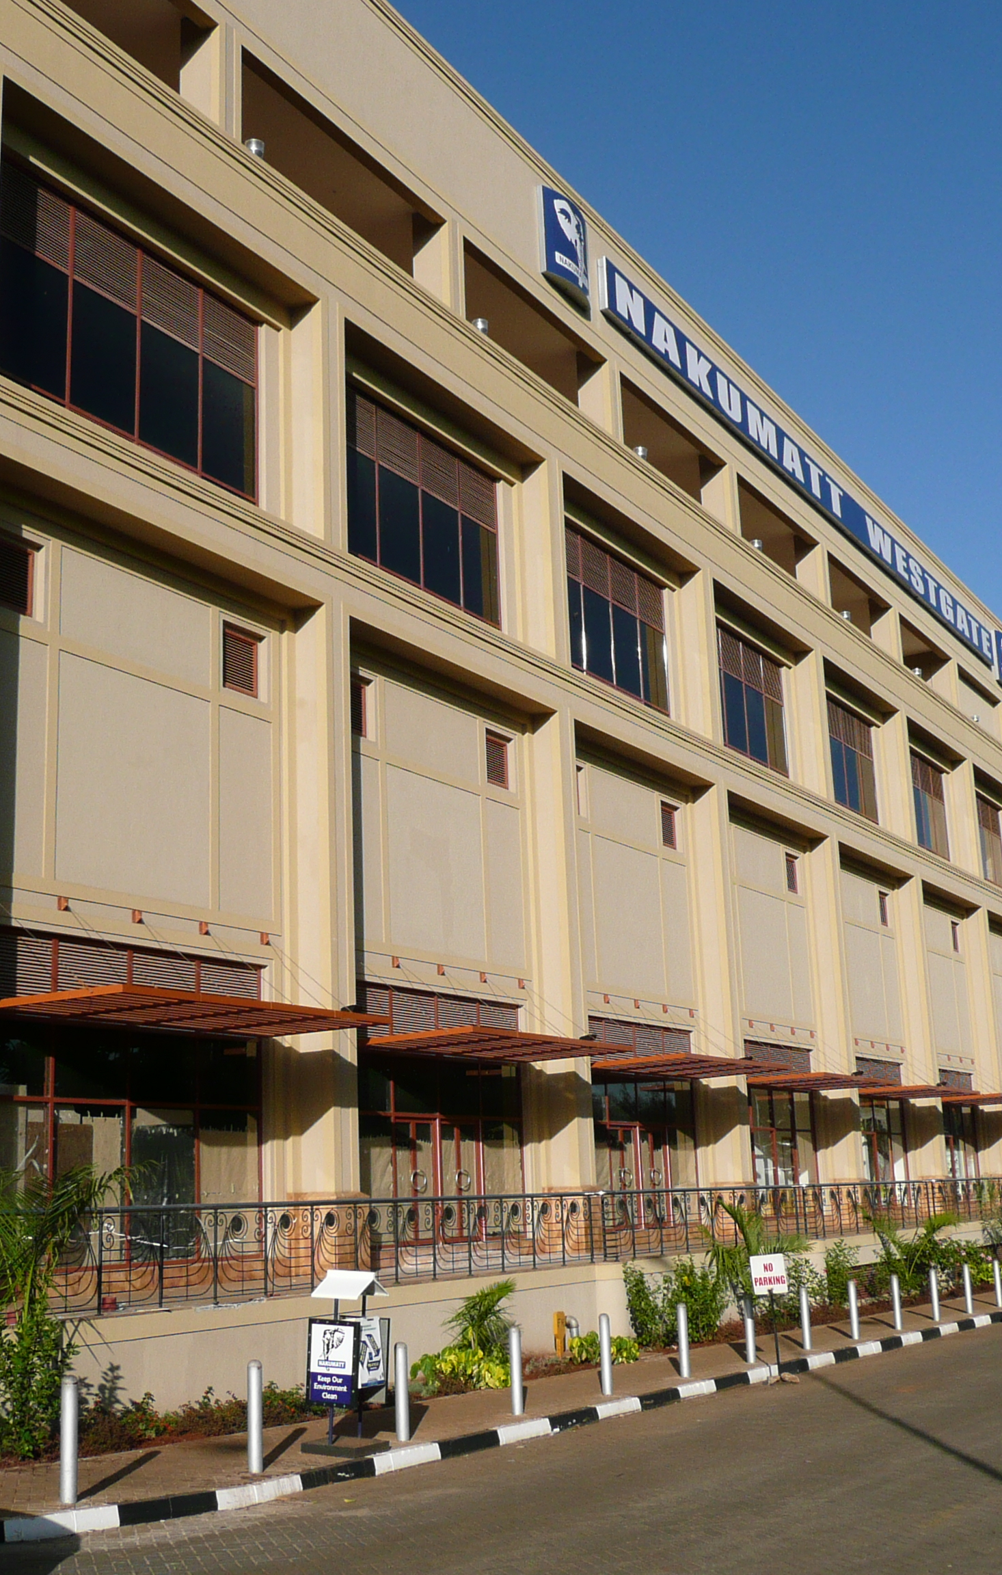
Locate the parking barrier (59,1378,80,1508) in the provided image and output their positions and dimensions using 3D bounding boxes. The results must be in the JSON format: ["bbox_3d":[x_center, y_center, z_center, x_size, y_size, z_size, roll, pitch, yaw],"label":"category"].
[{"bbox_3d":[-3.150,4.766,12.420,0.115,0.890,0.115,-10,-16,29],"label":"parking barrier"}]

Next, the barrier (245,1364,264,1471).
[{"bbox_3d":[-2.046,5.248,14.209,0.115,0.890,0.115,-10,-16,29],"label":"barrier"}]

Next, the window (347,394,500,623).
[{"bbox_3d":[-1.481,-5.181,31.648,0.200,3.140,5.550,-10,-16,29],"label":"window"}]

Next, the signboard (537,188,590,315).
[{"bbox_3d":[1.586,-13.220,41.898,0.400,2.350,2.220,-10,-16,29],"label":"signboard"}]

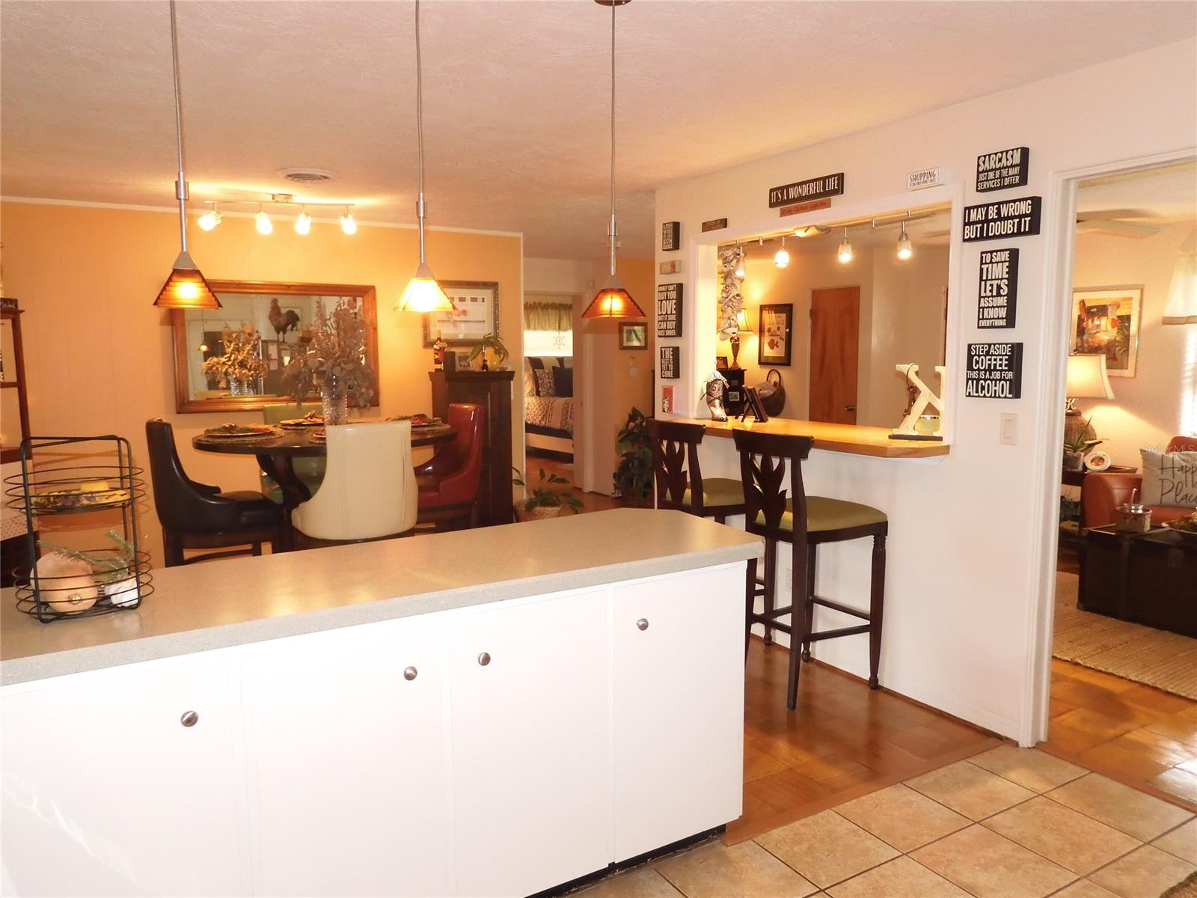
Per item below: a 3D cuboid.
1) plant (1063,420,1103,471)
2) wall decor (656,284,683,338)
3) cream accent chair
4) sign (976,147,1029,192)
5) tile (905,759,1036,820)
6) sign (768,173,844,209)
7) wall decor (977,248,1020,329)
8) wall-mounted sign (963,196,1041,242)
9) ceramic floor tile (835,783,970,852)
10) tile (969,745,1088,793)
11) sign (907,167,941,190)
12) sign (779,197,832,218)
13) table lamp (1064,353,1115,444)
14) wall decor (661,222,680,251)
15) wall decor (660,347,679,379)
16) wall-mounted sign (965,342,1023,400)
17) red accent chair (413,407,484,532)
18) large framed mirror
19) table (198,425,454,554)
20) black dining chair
[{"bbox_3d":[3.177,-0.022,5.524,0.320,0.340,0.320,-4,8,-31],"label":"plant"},{"bbox_3d":[0.410,-0.783,4.714,0.047,0.290,0.157,-4,7,-32],"label":"wall decor"},{"bbox_3d":[-1.122,0.453,3.831,0.520,1.170,0.570,-5,8,-38],"label":"cream accent chair"},{"bbox_3d":[1.455,-1.000,2.990,0.050,0.127,0.157,-4,7,-32],"label":"sign"},{"bbox_3d":[1.250,1.145,2.781,0.320,0.010,0.272,-4,8,-31],"label":"tile"},{"bbox_3d":[0.974,-1.210,3.913,0.024,0.092,0.465,-4,7,-31],"label":"sign"},{"bbox_3d":[1.460,-0.581,3.031,0.050,0.280,0.115,-4,7,-32],"label":"wall decor"},{"bbox_3d":[1.456,-0.824,3.000,0.039,0.126,0.266,-4,8,-32],"label":"wall-mounted sign"},{"bbox_3d":[0.966,1.168,2.632,0.327,0.010,0.287,-4,7,-30],"label":"ceramic floor tile"},{"bbox_3d":[1.547,1.148,2.991,0.310,0.010,0.285,-4,7,-31],"label":"tile"},{"bbox_3d":[1.319,-1.088,3.346,0.026,0.060,0.148,-4,7,-31],"label":"sign"},{"bbox_3d":[0.948,-1.101,3.798,0.012,0.037,0.313,-4,8,-32],"label":"sign"},{"bbox_3d":[3.245,-0.271,5.664,0.540,0.760,0.540,-4,8,-31],"label":"table lamp"},{"bbox_3d":[0.410,-1.191,4.670,0.045,0.152,0.096,-4,7,-32],"label":"wall decor"},{"bbox_3d":[0.426,-0.506,4.896,0.045,0.183,0.122,-4,7,-31],"label":"wall decor"},{"bbox_3d":[1.459,-0.288,3.060,0.052,0.197,0.180,-4,7,-32],"label":"wall-mounted sign"},{"bbox_3d":[-1.175,0.301,5.423,0.630,1.140,0.570,-5,8,-37],"label":"red accent chair"},{"bbox_3d":[-2.239,-0.722,5.871,1.359,0.893,0.045,-4,7,-31],"label":"large framed mirror"},{"bbox_3d":[-1.469,0.411,4.607,1.340,1.010,1.340,-4,8,-31],"label":"table"},{"bbox_3d":[-2.000,0.397,4.318,0.610,1.115,0.534,-4,8,-29],"label":"black dining chair"}]

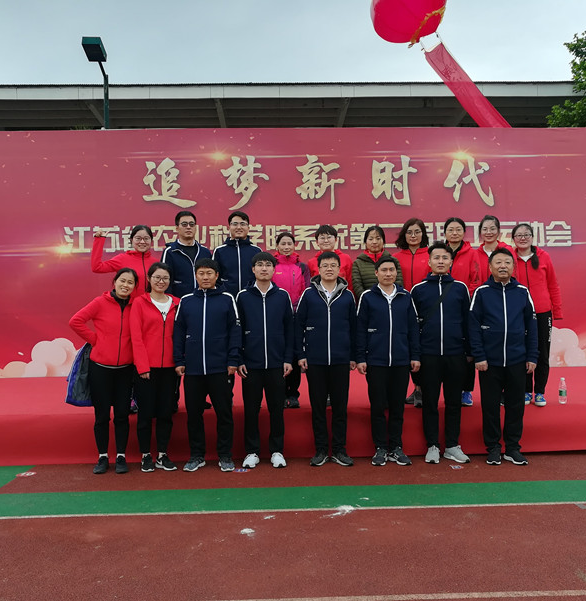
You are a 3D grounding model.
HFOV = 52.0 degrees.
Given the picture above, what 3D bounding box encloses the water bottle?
[{"bbox_3d":[2.420,0.806,5.390,0.065,0.228,0.065,0,1,0],"label":"water bottle"}]

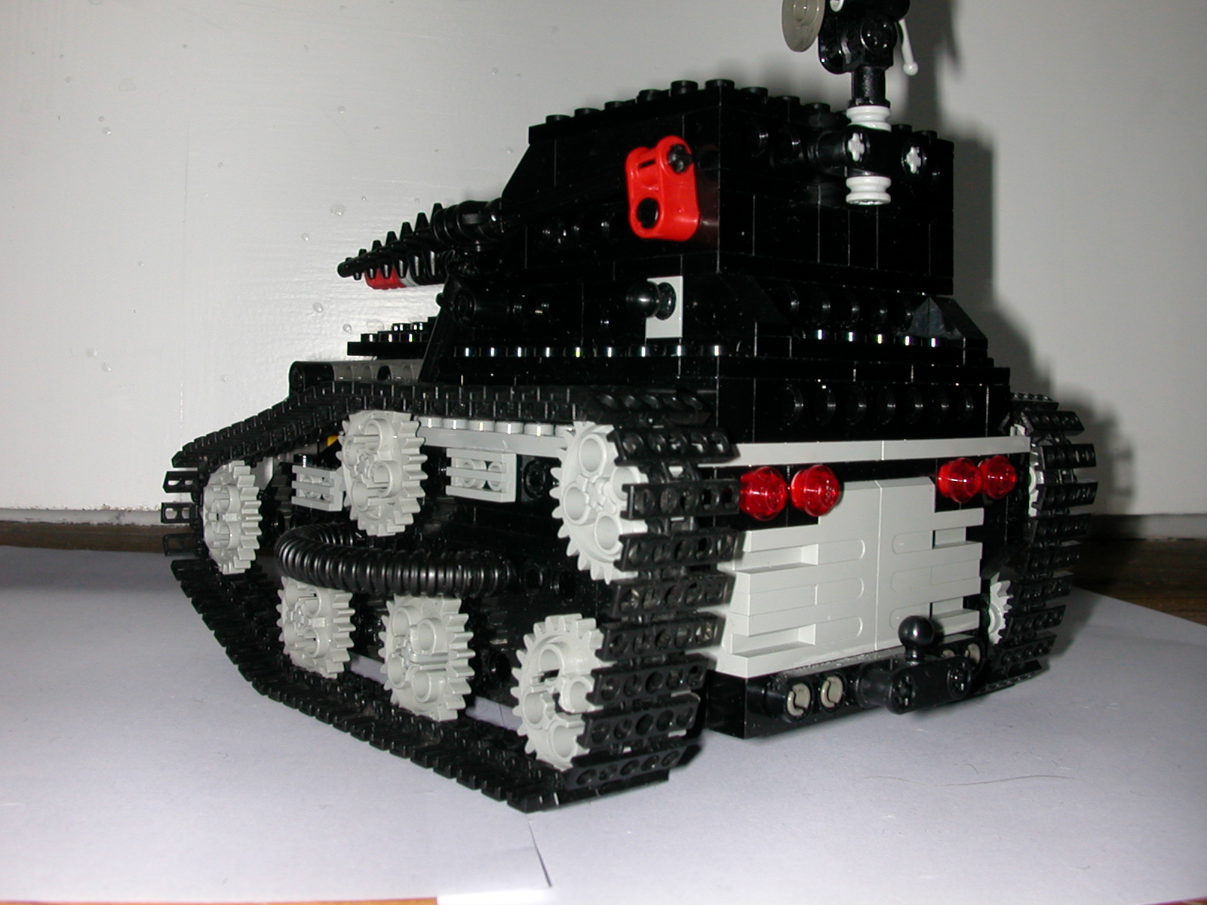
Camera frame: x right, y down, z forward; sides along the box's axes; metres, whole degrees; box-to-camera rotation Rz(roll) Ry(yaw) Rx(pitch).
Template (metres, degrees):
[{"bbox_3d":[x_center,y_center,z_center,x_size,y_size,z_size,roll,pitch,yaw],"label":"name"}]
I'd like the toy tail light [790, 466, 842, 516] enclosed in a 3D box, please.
[{"bbox_3d":[0.032,0.006,0.195,0.008,0.008,0.005,-2,4,-43],"label":"toy tail light"}]

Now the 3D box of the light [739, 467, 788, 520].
[{"bbox_3d":[0.024,0.006,0.187,0.008,0.008,0.005,-2,4,-43],"label":"light"}]

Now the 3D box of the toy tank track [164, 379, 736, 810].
[{"bbox_3d":[-0.036,0.018,0.222,0.021,0.059,0.140,-2,4,-43],"label":"toy tank track"}]

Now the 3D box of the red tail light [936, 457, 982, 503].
[{"bbox_3d":[0.062,0.005,0.222,0.008,0.008,0.005,-2,4,-43],"label":"red tail light"}]

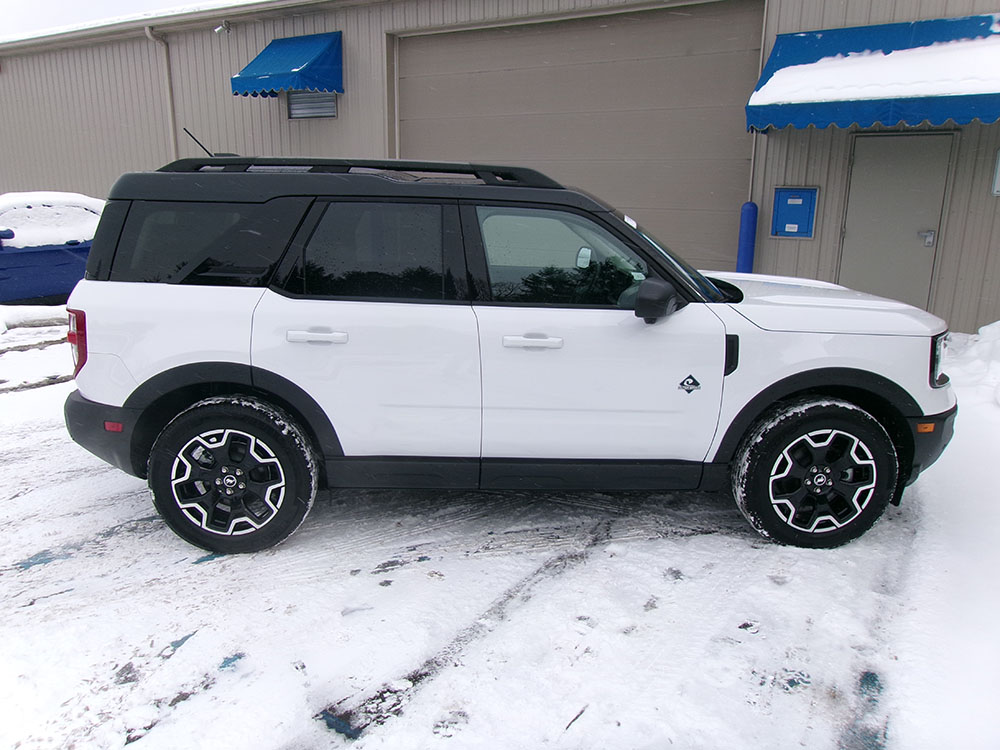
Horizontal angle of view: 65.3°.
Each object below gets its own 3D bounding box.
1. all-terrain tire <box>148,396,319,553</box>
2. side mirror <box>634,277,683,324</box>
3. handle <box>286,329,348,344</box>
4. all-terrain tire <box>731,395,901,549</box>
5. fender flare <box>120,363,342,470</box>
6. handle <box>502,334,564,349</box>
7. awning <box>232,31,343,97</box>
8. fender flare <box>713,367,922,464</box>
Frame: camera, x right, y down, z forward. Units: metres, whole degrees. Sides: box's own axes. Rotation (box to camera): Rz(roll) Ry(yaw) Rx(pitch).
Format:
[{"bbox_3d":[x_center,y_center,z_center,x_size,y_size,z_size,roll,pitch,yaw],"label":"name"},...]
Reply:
[{"bbox_3d":[-1.201,0.452,3.547,0.727,0.725,0.225,0,15,-2],"label":"all-terrain tire"},{"bbox_3d":[0.643,-0.327,3.306,0.175,0.190,0.250,0,15,-2],"label":"side mirror"},{"bbox_3d":[-0.774,-0.162,3.318,0.260,0.056,0.050,0,15,-2],"label":"handle"},{"bbox_3d":[1.467,0.458,3.646,0.727,0.725,0.225,0,15,-2],"label":"all-terrain tire"},{"bbox_3d":[-1.157,0.156,3.394,0.945,0.450,0.115,0,15,-2],"label":"fender flare"},{"bbox_3d":[0.141,-0.143,3.356,0.260,0.056,0.050,0,15,-2],"label":"handle"},{"bbox_3d":[-3.336,-4.868,12.172,1.530,0.920,0.920,9,17,31],"label":"awning"},{"bbox_3d":[1.433,0.176,3.498,0.955,0.450,0.120,0,15,-2],"label":"fender flare"}]

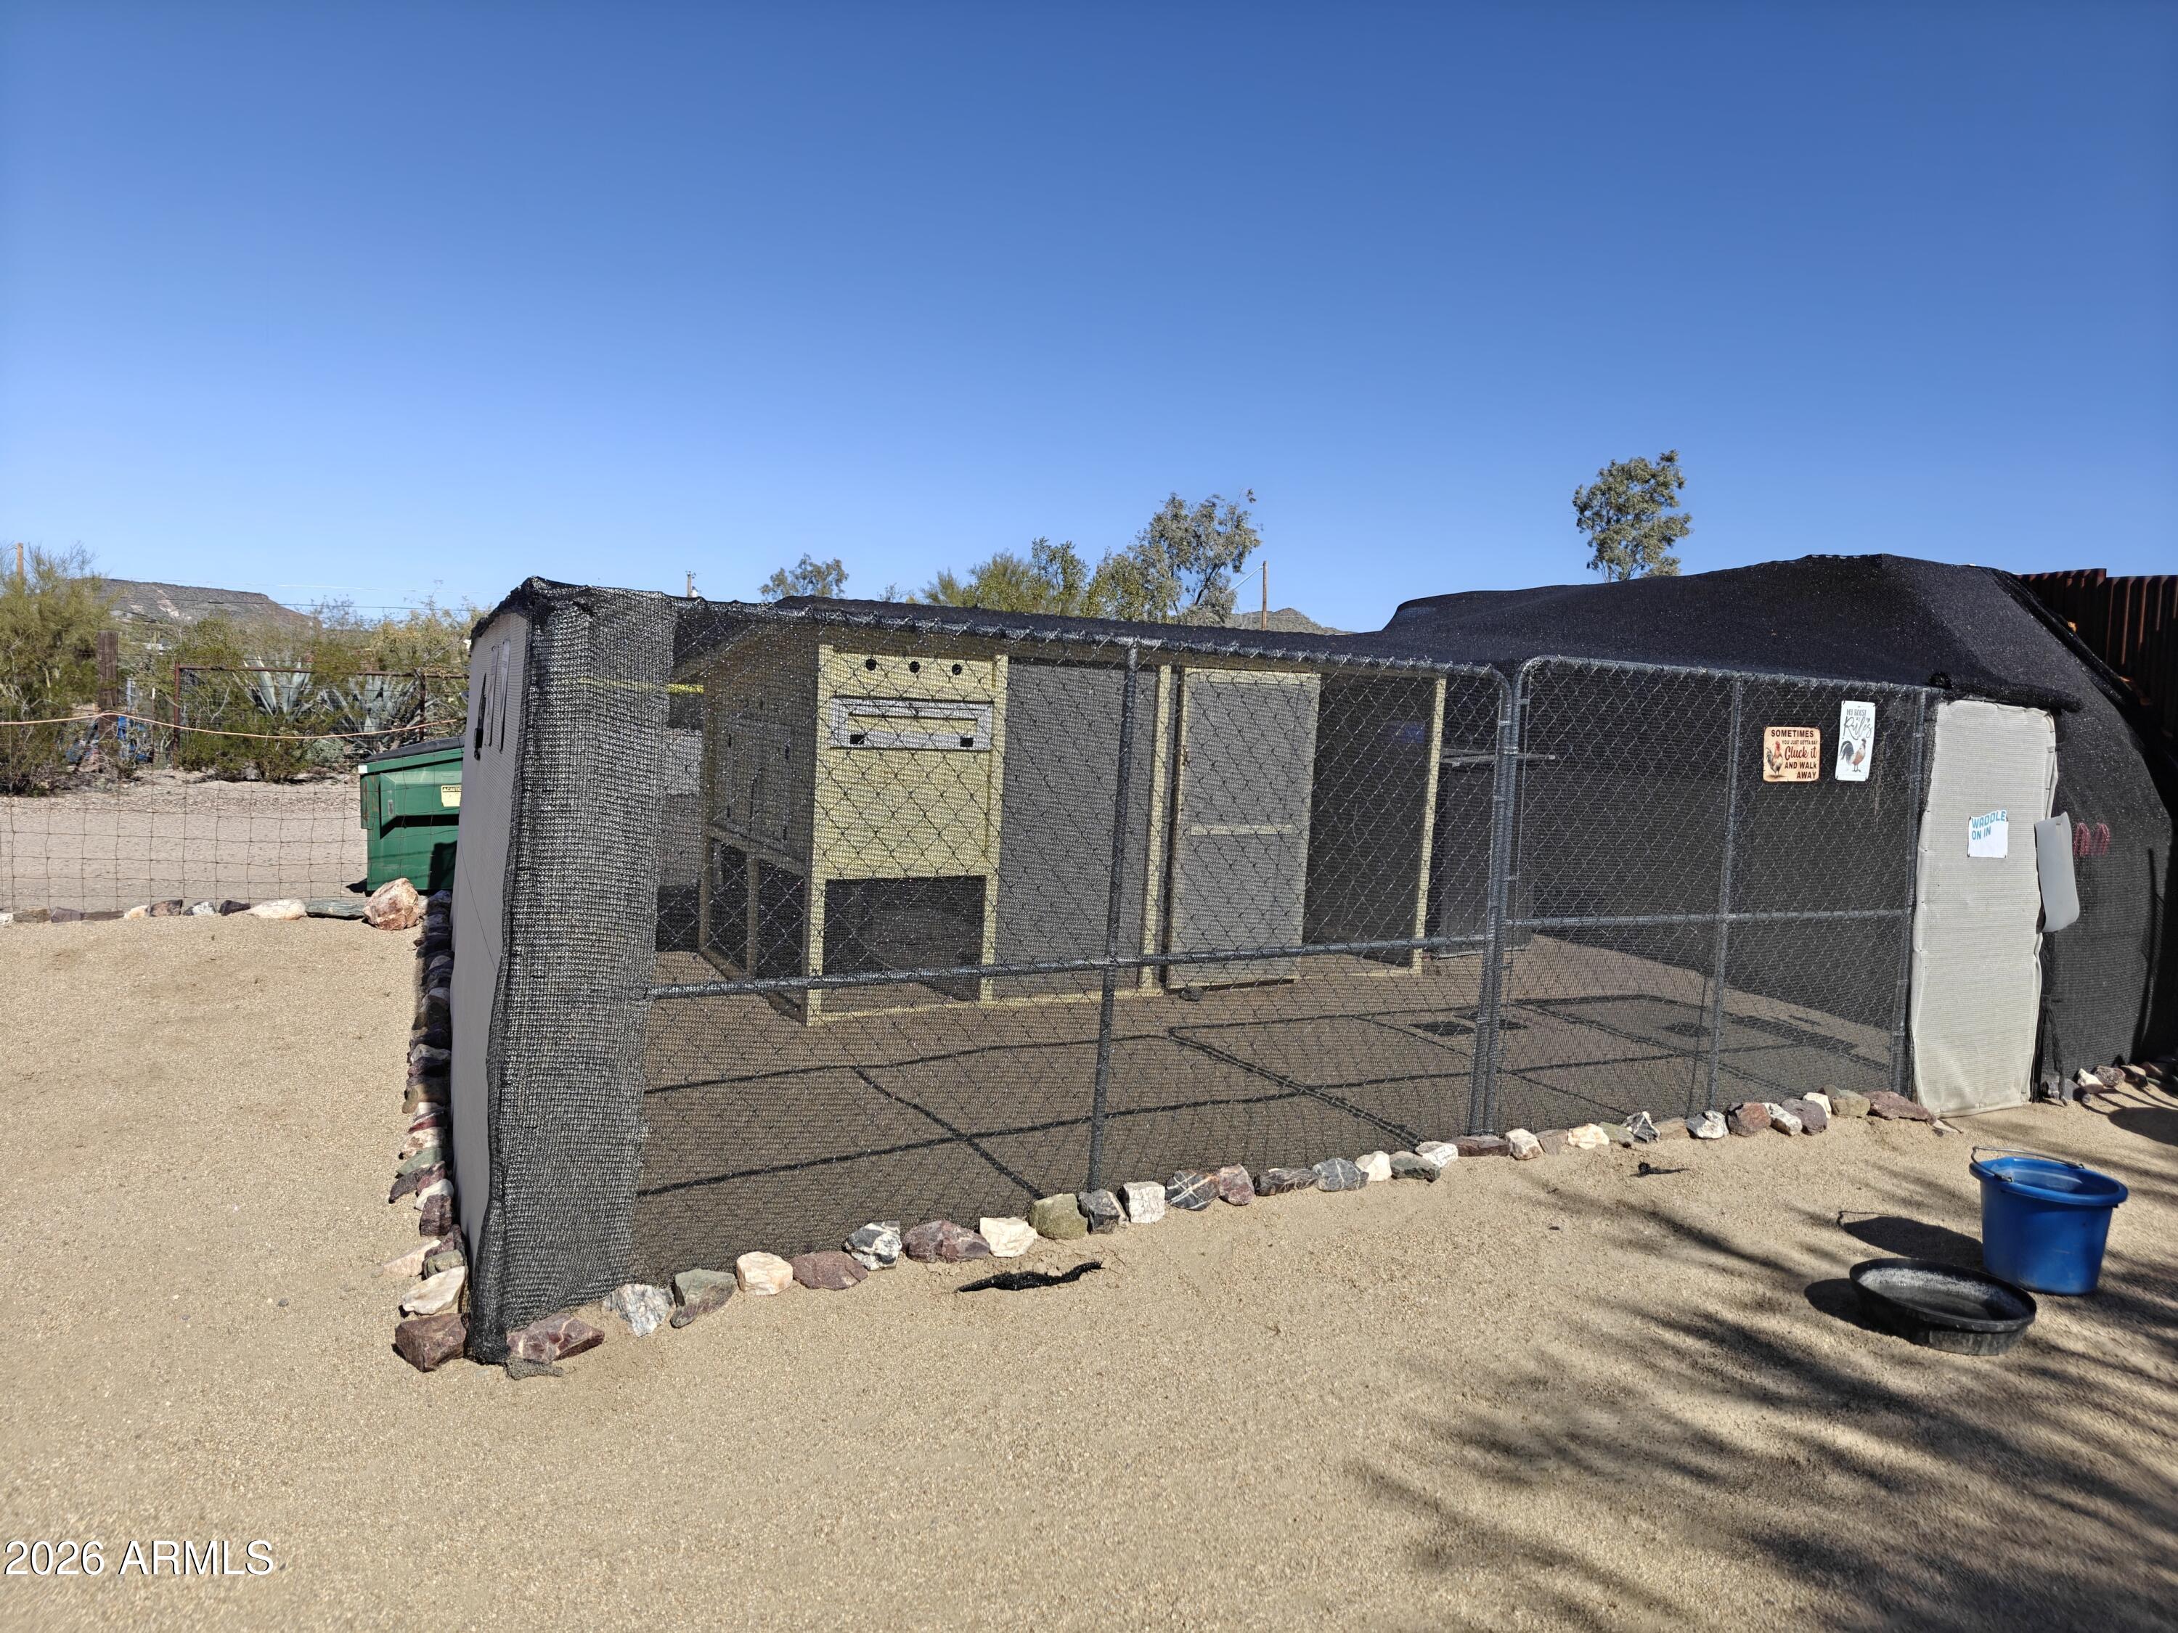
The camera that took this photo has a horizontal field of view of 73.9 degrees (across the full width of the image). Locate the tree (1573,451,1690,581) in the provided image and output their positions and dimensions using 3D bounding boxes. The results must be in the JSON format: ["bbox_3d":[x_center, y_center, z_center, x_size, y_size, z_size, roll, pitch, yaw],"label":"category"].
[{"bbox_3d":[10.191,-3.662,27.773,2.700,6.648,2.600,4,5,20],"label":"tree"}]

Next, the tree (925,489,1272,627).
[{"bbox_3d":[-0.061,-3.621,28.810,6.800,5.591,5.000,2,4,0],"label":"tree"}]

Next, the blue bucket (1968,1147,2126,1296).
[{"bbox_3d":[2.420,1.037,3.649,0.330,0.280,0.310,-1,5,-33],"label":"blue bucket"}]

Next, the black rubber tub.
[{"bbox_3d":[1.964,1.137,3.341,0.375,0.092,0.375,5,5,32],"label":"black rubber tub"}]

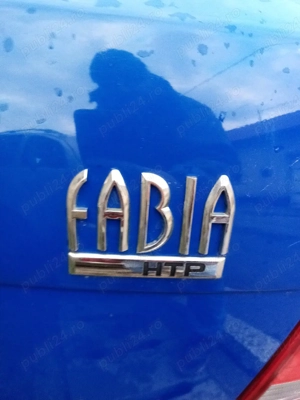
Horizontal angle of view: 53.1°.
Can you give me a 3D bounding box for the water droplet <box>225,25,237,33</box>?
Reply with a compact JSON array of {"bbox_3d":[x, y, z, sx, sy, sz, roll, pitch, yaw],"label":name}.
[{"bbox_3d":[0.057,-0.121,0.212,0.009,0.006,0.002,3,12,-5],"label":"water droplet"}]

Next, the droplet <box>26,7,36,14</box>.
[{"bbox_3d":[-0.079,-0.126,0.200,0.007,0.005,0.002,3,12,-5],"label":"droplet"}]

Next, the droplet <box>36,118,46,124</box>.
[{"bbox_3d":[-0.078,-0.056,0.215,0.007,0.004,0.002,3,12,-5],"label":"droplet"}]

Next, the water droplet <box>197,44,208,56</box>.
[{"bbox_3d":[0.038,-0.106,0.213,0.009,0.009,0.003,3,12,-5],"label":"water droplet"}]

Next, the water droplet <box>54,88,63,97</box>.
[{"bbox_3d":[-0.065,-0.076,0.212,0.006,0.006,0.002,3,12,-5],"label":"water droplet"}]

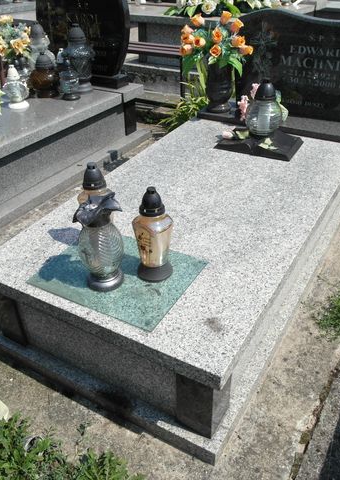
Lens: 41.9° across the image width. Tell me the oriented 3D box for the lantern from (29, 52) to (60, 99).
[{"bbox_3d":[-0.963,-1.263,3.392,0.230,0.313,0.230,17,39,26],"label":"lantern"}]

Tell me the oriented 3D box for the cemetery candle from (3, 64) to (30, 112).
[{"bbox_3d":[-1.085,-1.068,3.068,0.163,0.282,0.163,16,37,27],"label":"cemetery candle"}]

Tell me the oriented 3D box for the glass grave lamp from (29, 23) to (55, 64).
[{"bbox_3d":[-1.013,-1.406,3.431,0.183,0.426,0.183,16,37,27],"label":"glass grave lamp"}]

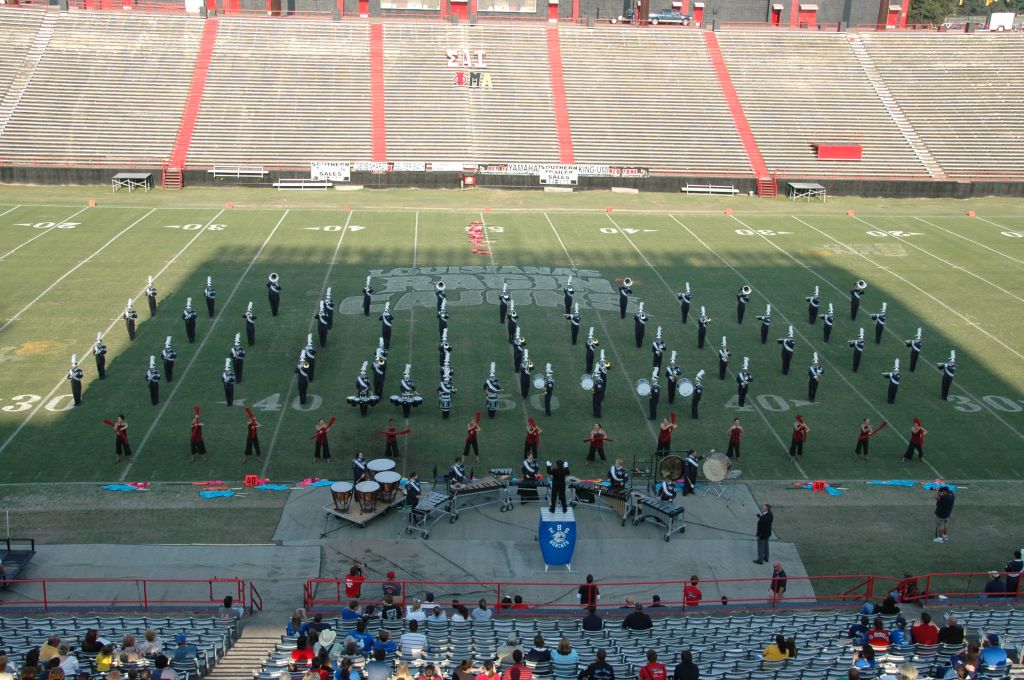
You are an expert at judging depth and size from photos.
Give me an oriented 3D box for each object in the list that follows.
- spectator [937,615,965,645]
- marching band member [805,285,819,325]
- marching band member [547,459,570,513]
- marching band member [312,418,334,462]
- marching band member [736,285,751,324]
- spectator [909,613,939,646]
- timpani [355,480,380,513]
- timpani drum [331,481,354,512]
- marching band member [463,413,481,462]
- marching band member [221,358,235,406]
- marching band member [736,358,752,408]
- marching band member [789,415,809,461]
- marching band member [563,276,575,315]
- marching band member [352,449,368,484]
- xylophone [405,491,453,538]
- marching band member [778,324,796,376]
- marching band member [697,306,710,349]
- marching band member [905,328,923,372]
[{"bbox_3d":[9.161,6.315,24.060,0.560,1.280,0.780,0,17,-4],"label":"spectator"},{"bbox_3d":[14.970,-1.784,56.527,0.742,1.978,0.515,0,17,-4],"label":"marching band member"},{"bbox_3d":[1.300,4.087,31.772,0.680,1.580,0.500,0,17,-4],"label":"marching band member"},{"bbox_3d":[-6.550,3.460,39.277,0.780,1.635,0.480,-1,17,-9],"label":"marching band member"},{"bbox_3d":[11.143,-1.727,55.026,0.600,1.880,0.700,0,17,-4],"label":"marching band member"},{"bbox_3d":[8.892,6.448,24.925,0.570,1.280,0.760,-1,17,-7],"label":"spectator"},{"bbox_3d":[-4.422,4.795,34.731,0.770,0.780,0.770,0,17,-4],"label":"timpani"},{"bbox_3d":[-5.236,4.855,35.141,0.660,0.800,0.660,1,17,0],"label":"timpani drum"},{"bbox_3d":[-1.351,3.311,38.706,0.600,1.750,0.450,-1,18,-9],"label":"marching band member"},{"bbox_3d":[-10.686,1.632,42.863,0.550,1.910,0.580,0,17,-4],"label":"marching band member"},{"bbox_3d":[9.066,1.644,44.311,0.620,2.060,0.500,0,17,-4],"label":"marching band member"},{"bbox_3d":[10.028,3.411,39.702,0.700,1.686,0.500,-4,18,-18],"label":"marching band member"},{"bbox_3d":[2.904,-2.240,57.126,0.536,1.957,0.618,0,17,-4],"label":"marching band member"},{"bbox_3d":[-4.745,4.192,35.140,0.550,1.620,0.500,-15,23,-42],"label":"marching band member"},{"bbox_3d":[-2.431,5.296,34.433,0.720,0.900,1.400,9,19,25],"label":"xylophone"},{"bbox_3d":[11.677,0.435,48.198,0.750,2.080,0.500,0,17,-4],"label":"marching band member"},{"bbox_3d":[8.880,-0.582,52.325,0.567,2.009,0.670,-8,19,-28],"label":"marching band member"},{"bbox_3d":[17.283,0.446,48.791,0.680,1.957,0.480,0,17,-4],"label":"marching band member"}]

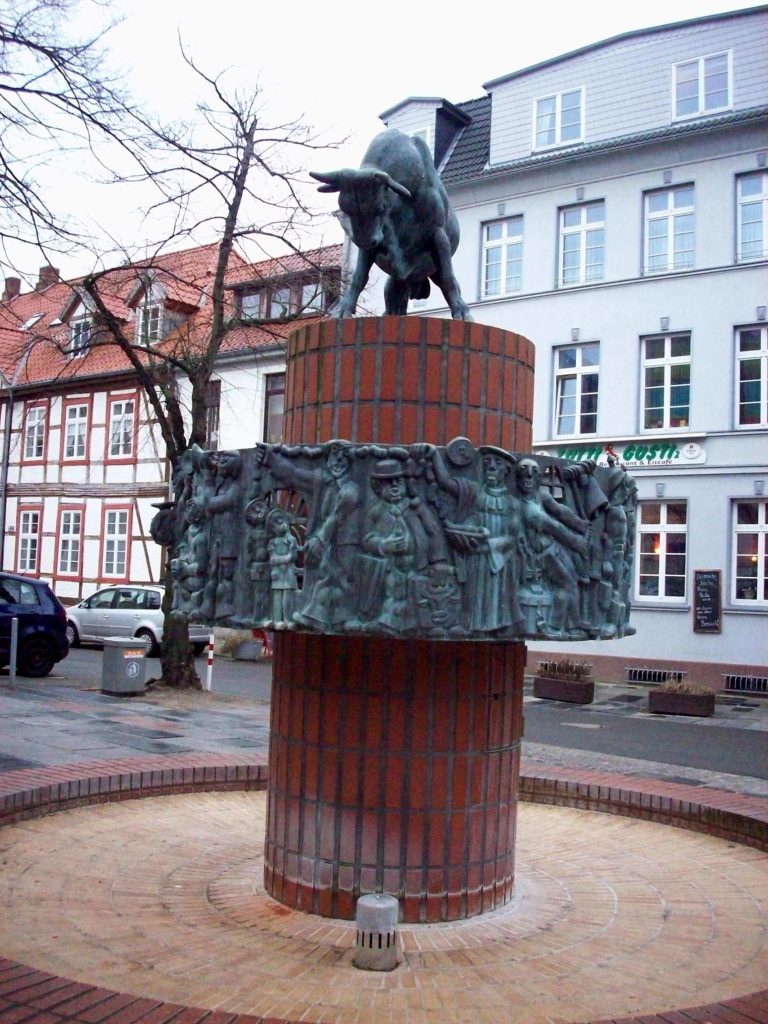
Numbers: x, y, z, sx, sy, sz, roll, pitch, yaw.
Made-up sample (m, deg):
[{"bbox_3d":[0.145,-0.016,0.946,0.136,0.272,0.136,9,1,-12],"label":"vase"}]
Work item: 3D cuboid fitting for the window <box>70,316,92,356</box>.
[{"bbox_3d":[-8.837,-5.127,31.975,0.986,1.151,0.200,-1,-5,41],"label":"window"}]

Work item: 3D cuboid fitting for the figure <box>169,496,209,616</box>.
[{"bbox_3d":[-0.945,0.215,5.290,0.120,0.571,0.220,4,-5,-27],"label":"figure"}]

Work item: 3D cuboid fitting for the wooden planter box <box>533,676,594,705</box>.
[{"bbox_3d":[2.852,2.817,17.325,0.874,0.305,0.340,-1,-5,34],"label":"wooden planter box"}]

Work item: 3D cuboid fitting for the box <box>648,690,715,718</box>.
[{"bbox_3d":[4.359,2.782,15.979,0.844,0.296,0.416,0,-5,31],"label":"box"}]

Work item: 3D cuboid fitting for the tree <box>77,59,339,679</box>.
[{"bbox_3d":[-2.768,-2.386,17.661,4.000,10.244,4.000,2,-4,0],"label":"tree"}]

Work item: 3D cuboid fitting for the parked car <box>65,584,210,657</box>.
[{"bbox_3d":[-5.856,2.499,25.770,4.390,1.640,1.800,-1,-5,36],"label":"parked car"}]

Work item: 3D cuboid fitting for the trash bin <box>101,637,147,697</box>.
[{"bbox_3d":[-3.587,2.132,15.126,0.571,0.778,0.571,6,-5,-40],"label":"trash bin"}]

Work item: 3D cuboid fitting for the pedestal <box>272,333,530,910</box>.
[{"bbox_3d":[0.085,0.506,5.628,1.276,2.746,1.276,2,-4,0],"label":"pedestal"}]

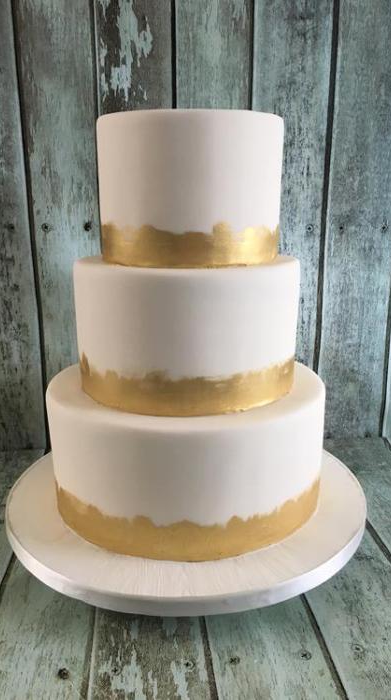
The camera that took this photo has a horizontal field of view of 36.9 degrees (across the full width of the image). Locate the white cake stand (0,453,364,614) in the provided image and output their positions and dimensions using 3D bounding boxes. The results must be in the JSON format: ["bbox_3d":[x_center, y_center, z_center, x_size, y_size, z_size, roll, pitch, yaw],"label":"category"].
[{"bbox_3d":[-0.008,0.143,0.593,0.348,0.016,0.348,0,15,0],"label":"white cake stand"}]

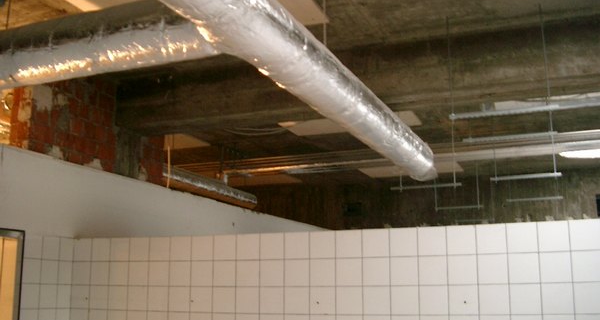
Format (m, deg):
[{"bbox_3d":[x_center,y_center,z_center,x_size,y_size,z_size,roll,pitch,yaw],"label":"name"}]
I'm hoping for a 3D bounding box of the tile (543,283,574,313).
[{"bbox_3d":[1.243,0.670,3.095,0.150,0.150,0.010,-5,-13,21],"label":"tile"}]

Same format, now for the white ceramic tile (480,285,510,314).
[{"bbox_3d":[0.953,0.684,3.144,0.150,0.150,0.009,-5,-13,21],"label":"white ceramic tile"}]

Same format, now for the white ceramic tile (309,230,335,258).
[{"bbox_3d":[0.124,0.468,3.533,0.150,0.150,0.008,-5,-13,21],"label":"white ceramic tile"}]

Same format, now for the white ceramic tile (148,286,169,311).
[{"bbox_3d":[-0.853,0.835,3.860,0.150,0.150,0.008,-5,-13,21],"label":"white ceramic tile"}]

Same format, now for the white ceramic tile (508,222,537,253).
[{"bbox_3d":[1.112,0.389,3.209,0.150,0.150,0.010,-5,-13,21],"label":"white ceramic tile"}]

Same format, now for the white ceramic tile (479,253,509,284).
[{"bbox_3d":[0.956,0.540,3.178,0.150,0.150,0.008,-5,-13,21],"label":"white ceramic tile"}]

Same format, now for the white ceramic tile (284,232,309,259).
[{"bbox_3d":[-0.019,0.481,3.615,0.150,0.150,0.010,-5,-13,21],"label":"white ceramic tile"}]

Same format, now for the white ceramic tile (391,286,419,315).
[{"bbox_3d":[0.551,0.737,3.366,0.150,0.150,0.010,-5,-13,21],"label":"white ceramic tile"}]

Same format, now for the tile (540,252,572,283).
[{"bbox_3d":[1.248,0.523,3.120,0.150,0.150,0.009,-5,-13,21],"label":"tile"}]

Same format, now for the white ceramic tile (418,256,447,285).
[{"bbox_3d":[0.689,0.575,3.334,0.150,0.150,0.009,-5,-13,21],"label":"white ceramic tile"}]

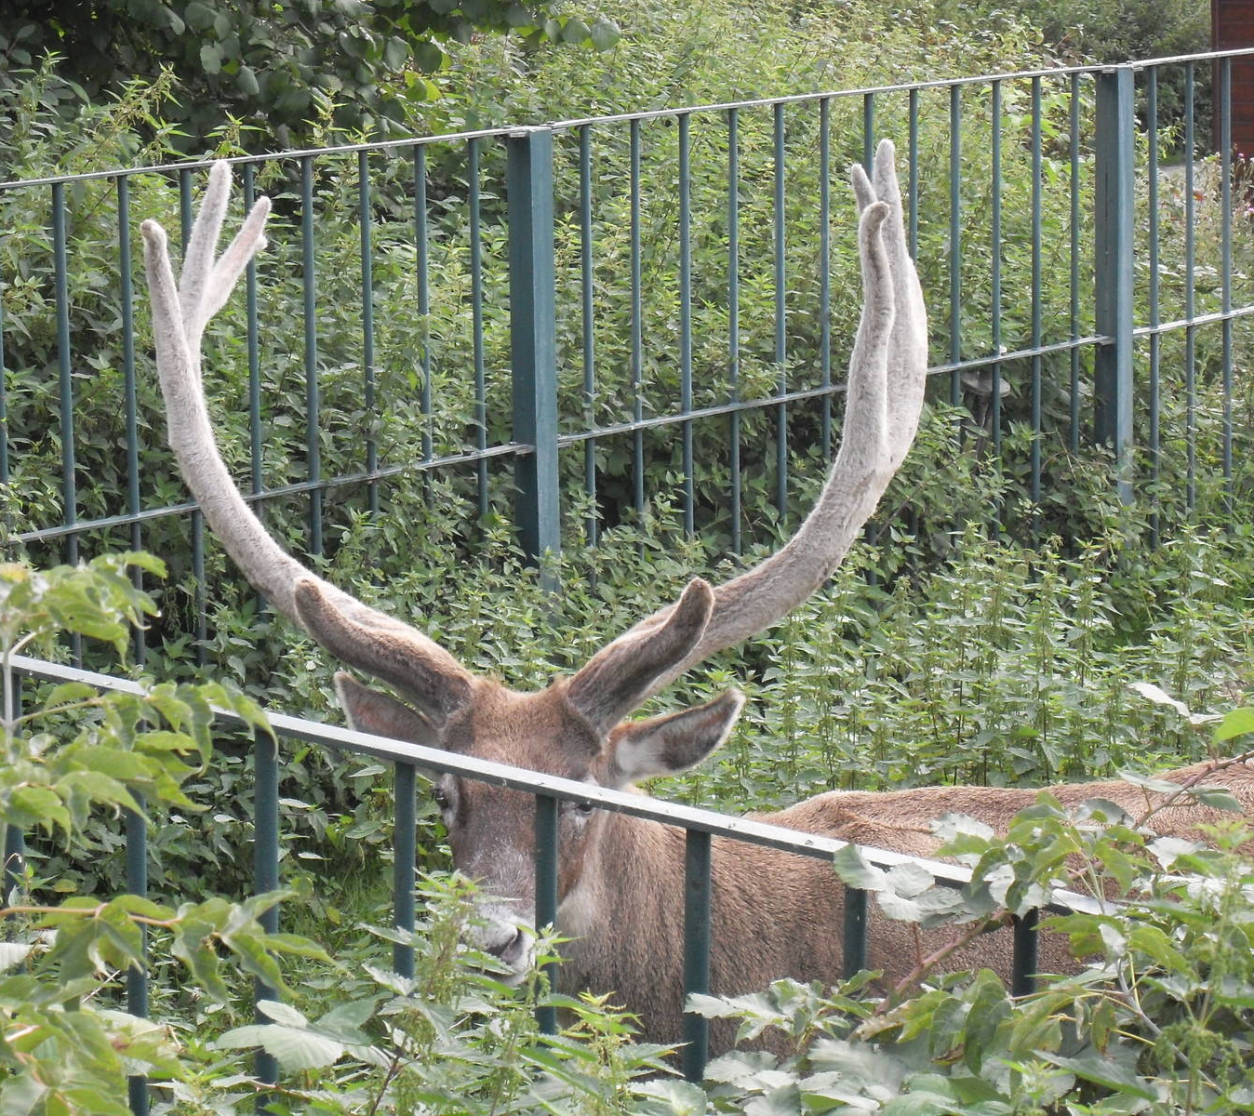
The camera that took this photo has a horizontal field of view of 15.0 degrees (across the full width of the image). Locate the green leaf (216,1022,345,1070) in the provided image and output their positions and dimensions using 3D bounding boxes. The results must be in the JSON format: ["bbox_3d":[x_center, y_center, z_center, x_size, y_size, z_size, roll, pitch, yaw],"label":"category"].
[{"bbox_3d":[-0.258,0.363,3.550,0.096,0.026,0.060,0,10,0],"label":"green leaf"}]

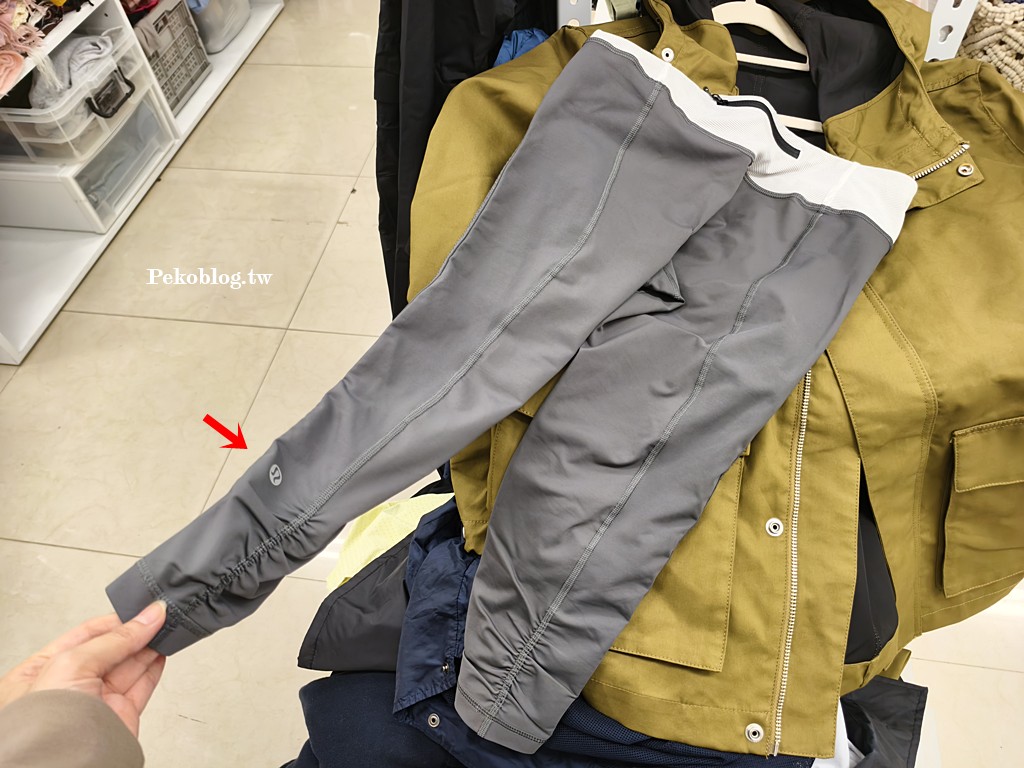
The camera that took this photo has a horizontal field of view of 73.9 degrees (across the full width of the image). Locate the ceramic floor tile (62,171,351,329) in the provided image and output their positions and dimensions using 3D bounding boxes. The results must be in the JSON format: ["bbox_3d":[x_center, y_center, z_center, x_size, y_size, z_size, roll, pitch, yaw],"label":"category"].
[{"bbox_3d":[-0.804,-0.398,1.879,0.600,0.010,0.600,5,54,7],"label":"ceramic floor tile"}]

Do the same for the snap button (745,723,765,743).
[{"bbox_3d":[0.178,0.256,0.500,0.014,0.004,0.014,-1,72,8],"label":"snap button"}]

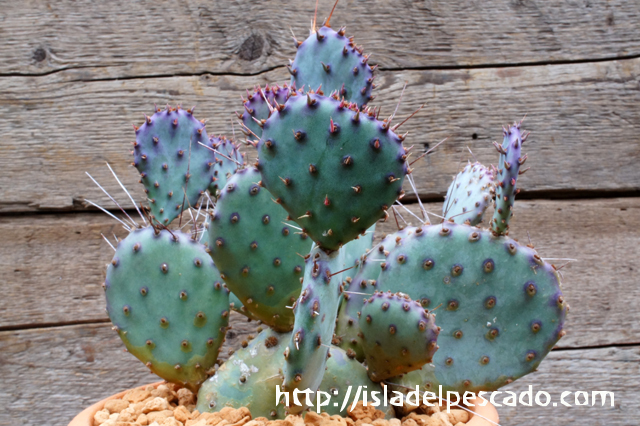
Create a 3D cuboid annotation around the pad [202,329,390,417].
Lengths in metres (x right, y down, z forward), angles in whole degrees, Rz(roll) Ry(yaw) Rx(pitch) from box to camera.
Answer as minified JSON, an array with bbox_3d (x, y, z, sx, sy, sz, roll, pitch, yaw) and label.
[{"bbox_3d":[-0.017,0.104,0.520,0.120,0.057,0.042,-1,5,0],"label":"pad"}]

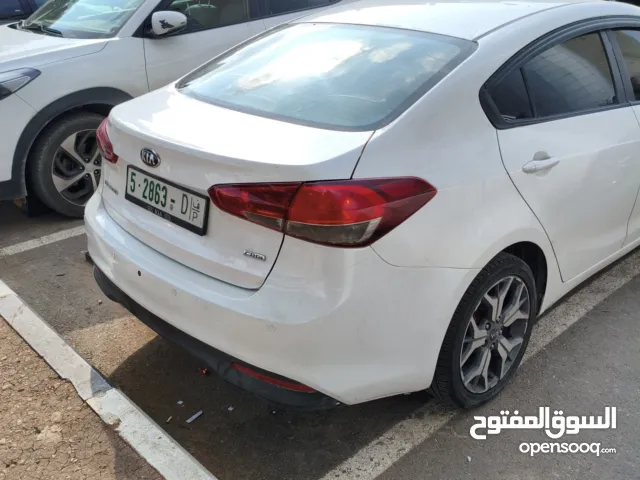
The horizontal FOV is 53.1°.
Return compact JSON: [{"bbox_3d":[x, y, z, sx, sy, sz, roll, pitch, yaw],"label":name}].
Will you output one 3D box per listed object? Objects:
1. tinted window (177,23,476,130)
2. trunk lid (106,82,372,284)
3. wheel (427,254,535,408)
[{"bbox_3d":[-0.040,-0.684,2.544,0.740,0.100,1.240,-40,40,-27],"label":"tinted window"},{"bbox_3d":[-0.401,-0.231,2.359,0.520,0.480,1.260,-20,29,-38],"label":"trunk lid"},{"bbox_3d":[0.585,0.321,2.429,0.620,0.620,0.220,-20,29,-38],"label":"wheel"}]

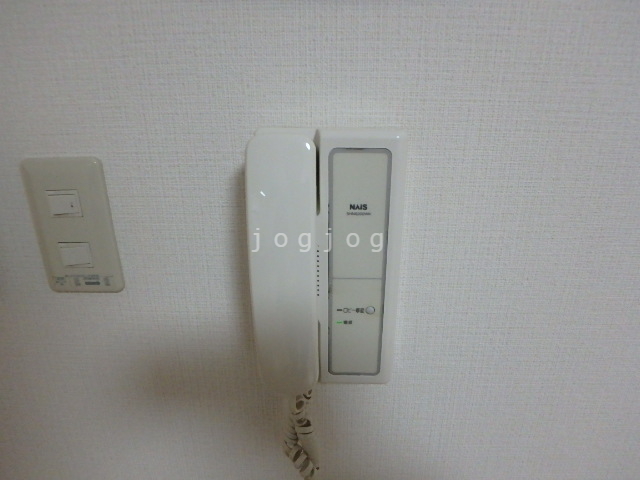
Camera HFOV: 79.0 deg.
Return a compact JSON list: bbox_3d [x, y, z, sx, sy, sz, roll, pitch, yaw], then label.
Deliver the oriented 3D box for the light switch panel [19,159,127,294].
[{"bbox_3d":[-0.211,-0.009,0.332,0.070,0.120,0.011,0,17,3],"label":"light switch panel"}]

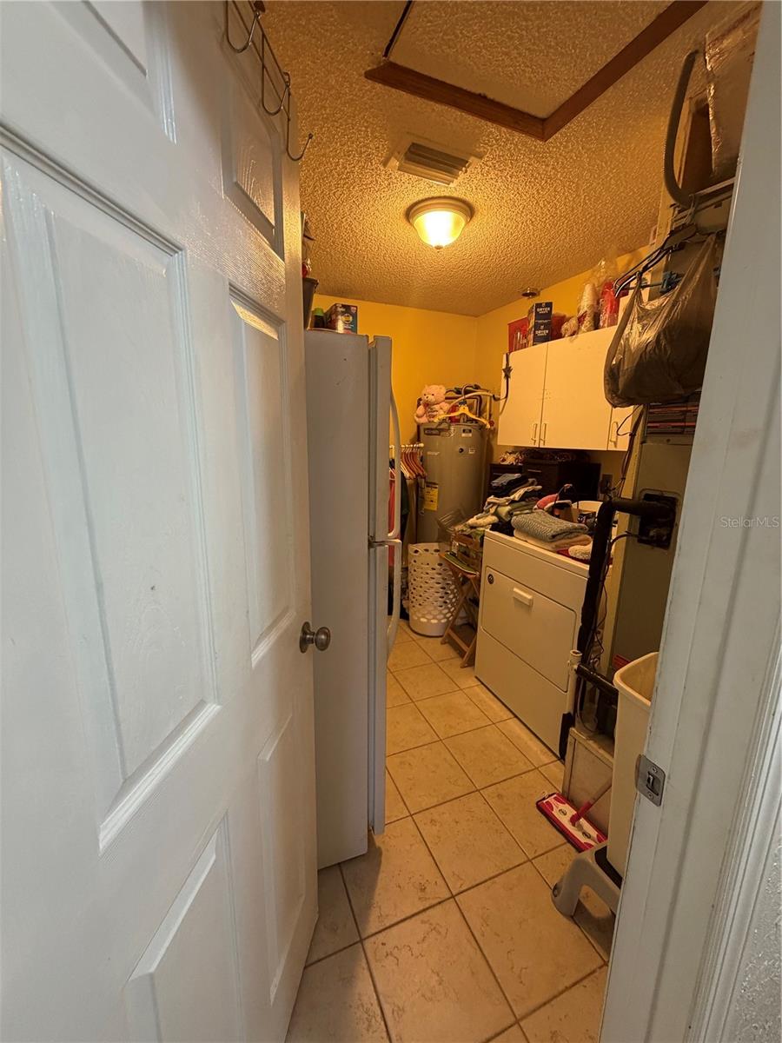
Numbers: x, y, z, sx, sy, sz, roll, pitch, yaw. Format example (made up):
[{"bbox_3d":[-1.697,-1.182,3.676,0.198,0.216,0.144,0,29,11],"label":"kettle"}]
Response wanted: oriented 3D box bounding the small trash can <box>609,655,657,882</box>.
[{"bbox_3d":[0.799,0.731,1.228,0.360,0.575,0.280,-4,13,-23],"label":"small trash can"}]

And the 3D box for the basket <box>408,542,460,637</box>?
[{"bbox_3d":[0.315,0.504,3.193,0.385,0.620,0.385,1,12,0],"label":"basket"}]

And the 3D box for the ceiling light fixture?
[{"bbox_3d":[0.218,-1.305,1.898,0.310,0.150,0.310,1,12,0],"label":"ceiling light fixture"}]

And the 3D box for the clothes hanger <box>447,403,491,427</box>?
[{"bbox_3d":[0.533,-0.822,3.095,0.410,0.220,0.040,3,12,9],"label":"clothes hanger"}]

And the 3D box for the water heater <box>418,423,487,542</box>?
[{"bbox_3d":[0.499,-0.019,3.494,0.500,1.520,0.500,3,12,8],"label":"water heater"}]

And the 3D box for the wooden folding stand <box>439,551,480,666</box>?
[{"bbox_3d":[0.593,0.578,2.829,0.400,0.640,0.480,-4,13,-23],"label":"wooden folding stand"}]

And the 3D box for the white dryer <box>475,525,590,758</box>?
[{"bbox_3d":[1.001,0.538,2.313,0.710,0.950,0.735,-4,13,-23],"label":"white dryer"}]

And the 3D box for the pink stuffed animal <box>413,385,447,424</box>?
[{"bbox_3d":[0.307,-0.886,3.183,0.240,0.290,0.200,5,13,17],"label":"pink stuffed animal"}]

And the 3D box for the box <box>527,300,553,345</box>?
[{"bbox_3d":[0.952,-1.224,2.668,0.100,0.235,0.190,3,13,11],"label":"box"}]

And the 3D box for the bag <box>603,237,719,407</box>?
[{"bbox_3d":[0.774,-0.537,1.199,0.210,0.430,0.350,-4,13,-23],"label":"bag"}]

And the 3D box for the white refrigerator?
[{"bbox_3d":[-0.474,0.288,1.545,0.765,1.725,0.755,-4,13,-23],"label":"white refrigerator"}]

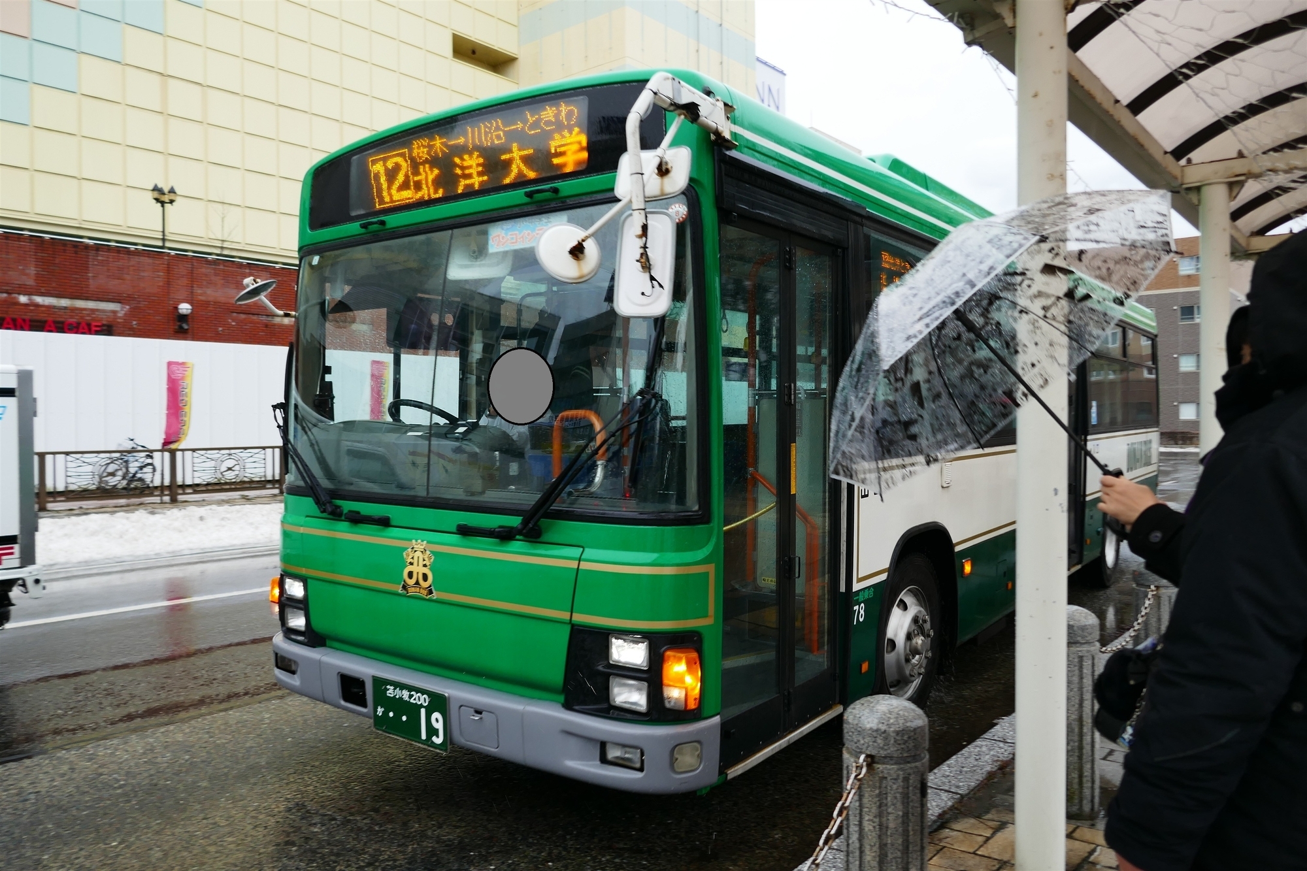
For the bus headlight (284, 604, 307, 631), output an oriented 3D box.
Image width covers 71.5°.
[{"bbox_3d":[-1.727,0.880,4.379,0.165,0.108,0.090,1,2,37],"label":"bus headlight"}]

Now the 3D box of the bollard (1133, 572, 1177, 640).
[{"bbox_3d":[2.418,0.949,4.360,0.208,0.730,0.208,1,2,41],"label":"bollard"}]

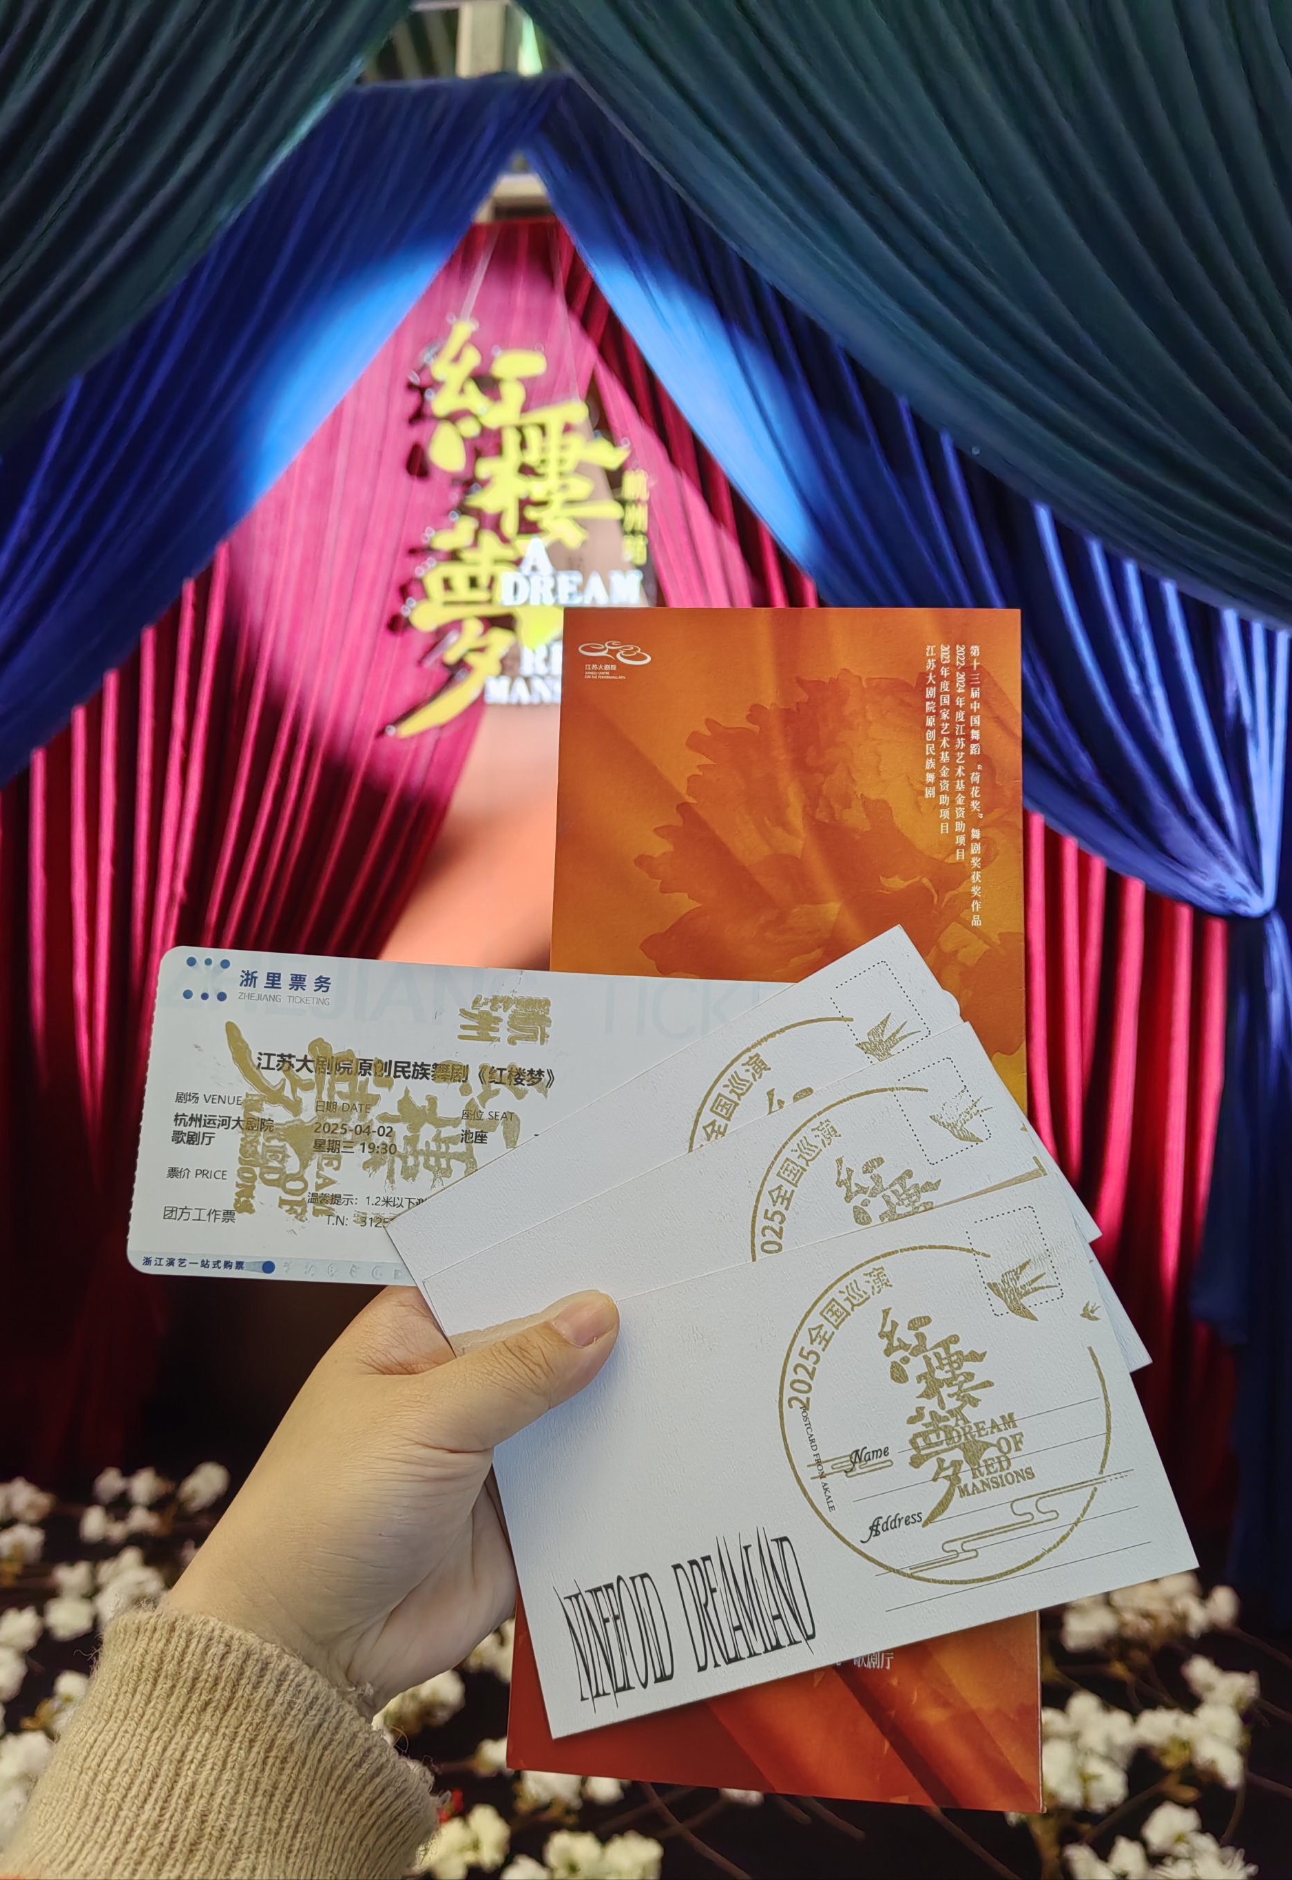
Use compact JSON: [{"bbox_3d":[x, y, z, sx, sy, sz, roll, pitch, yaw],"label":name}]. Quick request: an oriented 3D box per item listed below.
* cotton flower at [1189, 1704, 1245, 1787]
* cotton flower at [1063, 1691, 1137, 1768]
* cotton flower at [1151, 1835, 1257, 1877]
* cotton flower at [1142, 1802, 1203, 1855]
[{"bbox_3d":[0.543,0.765,1.395,0.053,0.074,0.066,0,-3,0],"label":"cotton flower"},{"bbox_3d":[0.439,0.762,1.415,0.069,0.069,0.072,0,-3,0],"label":"cotton flower"},{"bbox_3d":[0.507,0.850,1.337,0.094,0.073,0.083,3,6,22],"label":"cotton flower"},{"bbox_3d":[0.632,1.066,1.760,0.071,0.060,0.068,0,-3,0],"label":"cotton flower"}]

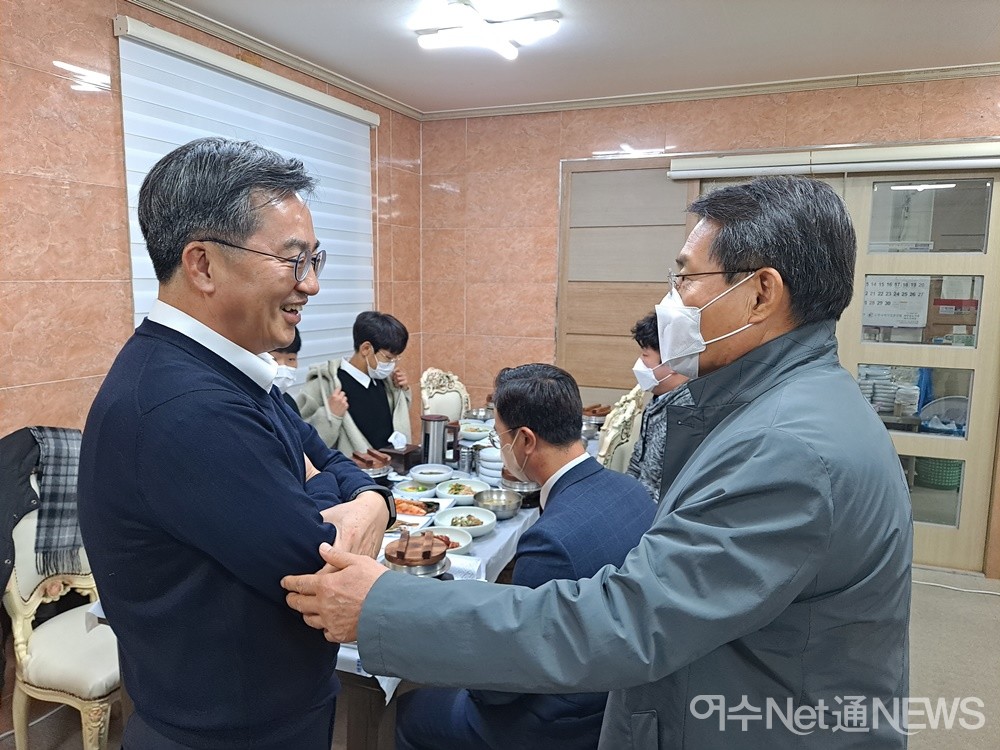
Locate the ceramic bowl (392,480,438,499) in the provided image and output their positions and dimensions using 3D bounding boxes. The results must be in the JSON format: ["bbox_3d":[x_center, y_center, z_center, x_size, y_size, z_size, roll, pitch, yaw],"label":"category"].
[{"bbox_3d":[-0.283,0.390,2.340,0.148,0.031,0.148,1,8,0],"label":"ceramic bowl"}]

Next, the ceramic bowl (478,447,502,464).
[{"bbox_3d":[0.002,0.301,2.458,0.148,0.051,0.148,1,8,0],"label":"ceramic bowl"}]

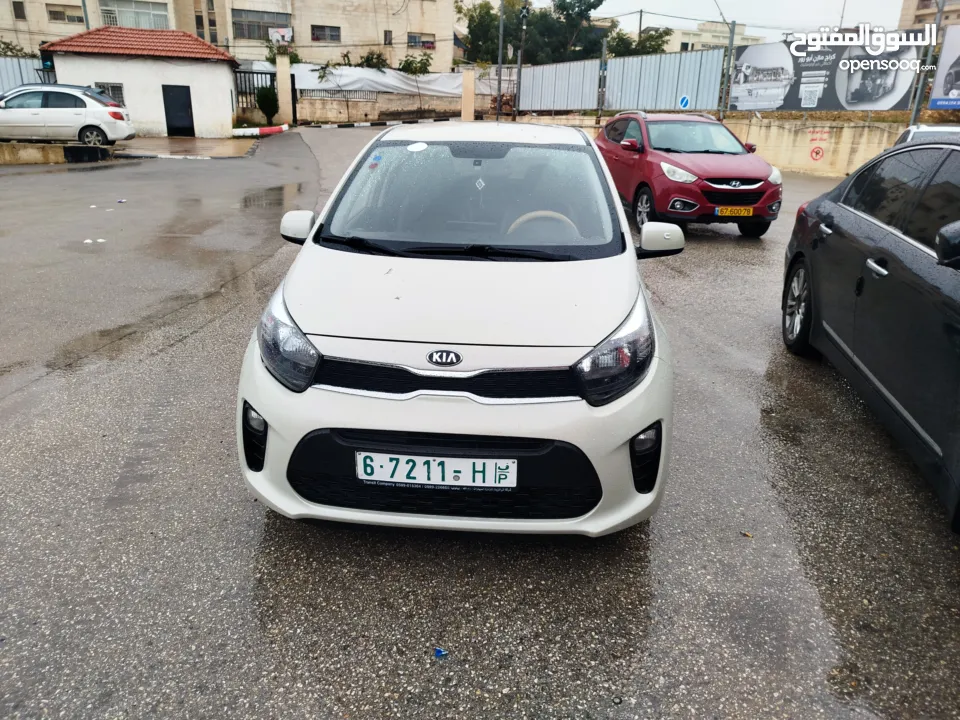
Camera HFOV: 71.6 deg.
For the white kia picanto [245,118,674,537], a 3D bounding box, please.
[{"bbox_3d":[0.020,-0.531,3.702,1.660,1.485,3.595,3,20,4],"label":"white kia picanto"}]

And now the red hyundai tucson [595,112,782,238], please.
[{"bbox_3d":[2.982,-2.988,10.378,1.880,1.665,4.410,-1,20,-6],"label":"red hyundai tucson"}]

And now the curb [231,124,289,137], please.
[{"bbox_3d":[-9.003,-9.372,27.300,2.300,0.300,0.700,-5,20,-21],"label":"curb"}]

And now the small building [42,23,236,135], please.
[{"bbox_3d":[-13.068,-11.059,26.553,6.550,3.980,3.750,-3,19,-16],"label":"small building"}]

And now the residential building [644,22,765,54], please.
[{"bbox_3d":[28.195,-37.718,88.422,14.000,11.574,10.500,-4,19,-18],"label":"residential building"}]

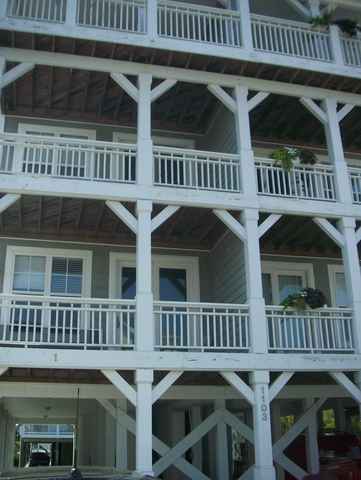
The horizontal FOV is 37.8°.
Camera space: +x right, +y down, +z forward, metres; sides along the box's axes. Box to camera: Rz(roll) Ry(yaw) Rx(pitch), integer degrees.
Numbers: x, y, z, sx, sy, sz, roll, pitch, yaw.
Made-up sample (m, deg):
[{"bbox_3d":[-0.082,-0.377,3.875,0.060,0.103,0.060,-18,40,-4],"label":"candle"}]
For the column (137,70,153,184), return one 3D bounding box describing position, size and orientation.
[{"bbox_3d":[-0.751,-2.291,11.108,0.300,2.573,0.300,4,-21,-12],"label":"column"}]

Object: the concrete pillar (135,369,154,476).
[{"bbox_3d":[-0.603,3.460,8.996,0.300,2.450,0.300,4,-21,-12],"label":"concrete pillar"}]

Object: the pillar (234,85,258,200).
[{"bbox_3d":[1.378,-2.027,11.195,0.270,2.797,0.270,4,-20,-12],"label":"pillar"}]

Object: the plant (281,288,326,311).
[{"bbox_3d":[2.403,1.159,10.285,0.820,0.390,0.420,4,-20,-12],"label":"plant"}]

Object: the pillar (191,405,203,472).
[{"bbox_3d":[0.421,5.456,13.808,0.220,2.200,0.220,4,-21,-12],"label":"pillar"}]

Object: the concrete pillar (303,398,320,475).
[{"bbox_3d":[2.983,4.733,11.855,0.200,2.233,0.200,4,-20,-12],"label":"concrete pillar"}]

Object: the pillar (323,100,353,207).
[{"bbox_3d":[3.541,-2.028,12.051,0.300,2.573,0.300,4,-21,-12],"label":"pillar"}]

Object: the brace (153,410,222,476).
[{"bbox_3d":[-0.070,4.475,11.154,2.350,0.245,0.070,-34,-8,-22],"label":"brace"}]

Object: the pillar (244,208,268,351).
[{"bbox_3d":[1.421,0.760,10.213,0.280,2.866,0.280,4,-20,-12],"label":"pillar"}]

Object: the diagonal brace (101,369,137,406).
[{"bbox_3d":[-0.999,2.478,9.021,0.854,0.159,0.120,45,-23,5],"label":"diagonal brace"}]

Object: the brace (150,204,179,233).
[{"bbox_3d":[-0.348,-0.437,10.513,0.135,0.800,0.135,45,-23,5],"label":"brace"}]

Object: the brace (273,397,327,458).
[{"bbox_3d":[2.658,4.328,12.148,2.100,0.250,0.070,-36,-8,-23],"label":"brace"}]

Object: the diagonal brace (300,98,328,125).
[{"bbox_3d":[3.051,-2.943,11.923,0.763,0.170,0.120,44,-23,4],"label":"diagonal brace"}]

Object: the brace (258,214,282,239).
[{"bbox_3d":[1.824,-0.301,10.990,0.135,0.800,0.135,45,-23,5],"label":"brace"}]

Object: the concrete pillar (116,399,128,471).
[{"bbox_3d":[-1.208,4.475,10.941,0.200,2.233,0.200,4,-20,-12],"label":"concrete pillar"}]

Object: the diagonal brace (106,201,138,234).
[{"bbox_3d":[-1.056,-0.468,10.056,0.809,0.175,0.120,44,-23,4],"label":"diagonal brace"}]

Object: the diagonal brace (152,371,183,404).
[{"bbox_3d":[-0.280,2.595,9.397,0.135,0.790,0.135,45,-23,5],"label":"diagonal brace"}]

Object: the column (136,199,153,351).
[{"bbox_3d":[-0.676,0.646,10.029,0.300,2.966,0.300,4,-21,-12],"label":"column"}]

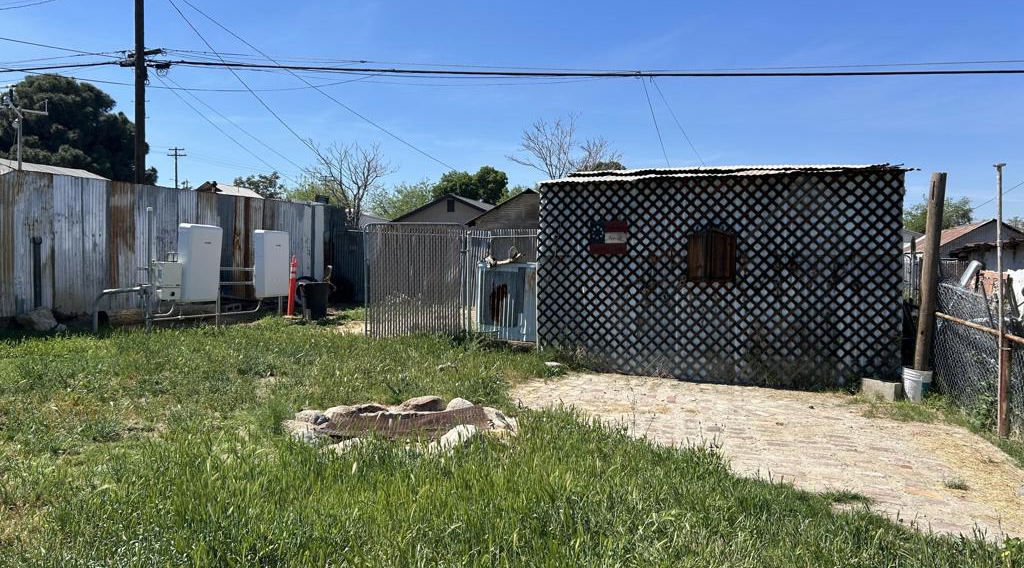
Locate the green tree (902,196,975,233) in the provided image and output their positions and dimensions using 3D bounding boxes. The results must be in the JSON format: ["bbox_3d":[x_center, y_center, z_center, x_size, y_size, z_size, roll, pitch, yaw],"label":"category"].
[{"bbox_3d":[23.281,-2.261,42.068,4.150,5.036,3.713,1,2,29],"label":"green tree"}]

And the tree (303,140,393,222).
[{"bbox_3d":[-5.049,-2.025,24.066,2.808,4.908,2.496,0,2,-12],"label":"tree"}]

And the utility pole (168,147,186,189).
[{"bbox_3d":[-38.302,-8.379,88.195,2.200,14.484,0.350,0,2,-9],"label":"utility pole"}]

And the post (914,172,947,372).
[{"bbox_3d":[4.427,-0.033,8.160,0.150,2.327,0.150,5,1,19],"label":"post"}]

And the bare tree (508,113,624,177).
[{"bbox_3d":[1.694,-2.523,25.082,3.706,6.105,3.088,0,2,4],"label":"bare tree"}]

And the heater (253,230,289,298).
[{"bbox_3d":[-4.183,-0.338,13.350,0.250,1.130,0.720,1,2,16],"label":"heater"}]

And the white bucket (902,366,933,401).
[{"bbox_3d":[4.276,1.072,8.100,0.305,0.370,0.305,1,2,20],"label":"white bucket"}]

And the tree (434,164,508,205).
[{"bbox_3d":[-2.279,-3.209,42.088,4.260,6.526,3.823,0,2,-3],"label":"tree"}]

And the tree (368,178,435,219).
[{"bbox_3d":[-6.046,-2.862,42.078,3.932,5.801,3.550,0,2,-8],"label":"tree"}]

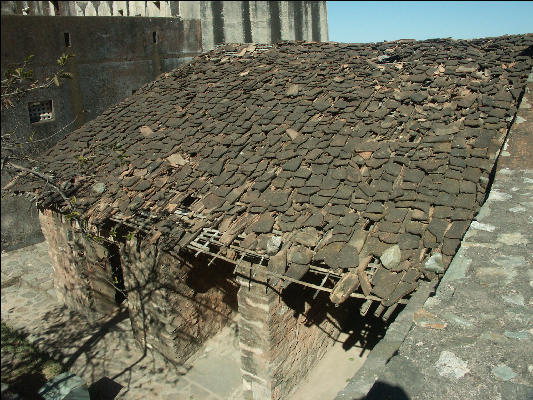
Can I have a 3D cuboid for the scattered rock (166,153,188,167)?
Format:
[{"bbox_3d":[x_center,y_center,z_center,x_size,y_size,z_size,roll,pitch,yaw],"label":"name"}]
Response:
[{"bbox_3d":[-1.724,-0.785,8.354,0.240,0.060,0.420,-34,44,-15],"label":"scattered rock"}]

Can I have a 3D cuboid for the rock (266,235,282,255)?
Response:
[{"bbox_3d":[0.114,0.634,6.141,0.190,0.150,0.250,11,50,30],"label":"rock"}]

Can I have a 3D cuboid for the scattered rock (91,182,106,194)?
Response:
[{"bbox_3d":[-3.239,-0.222,8.314,0.270,0.120,0.200,23,57,37],"label":"scattered rock"}]

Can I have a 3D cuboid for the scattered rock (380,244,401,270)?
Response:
[{"bbox_3d":[1.578,0.732,5.486,0.300,0.150,0.220,-36,45,-18],"label":"scattered rock"}]

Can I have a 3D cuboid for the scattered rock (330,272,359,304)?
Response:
[{"bbox_3d":[0.969,1.100,5.358,0.180,0.110,0.430,22,56,36],"label":"scattered rock"}]

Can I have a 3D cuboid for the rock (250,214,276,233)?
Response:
[{"bbox_3d":[-0.061,0.358,6.572,0.280,0.050,0.340,3,47,23],"label":"rock"}]

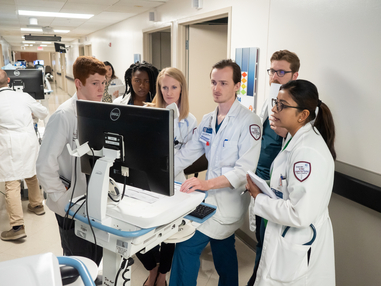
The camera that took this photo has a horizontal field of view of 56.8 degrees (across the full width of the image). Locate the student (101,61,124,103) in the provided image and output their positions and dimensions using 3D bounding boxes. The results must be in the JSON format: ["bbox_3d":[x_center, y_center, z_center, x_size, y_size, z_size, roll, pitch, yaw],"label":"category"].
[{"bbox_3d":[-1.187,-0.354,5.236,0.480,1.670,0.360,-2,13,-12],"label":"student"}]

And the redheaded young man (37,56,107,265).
[{"bbox_3d":[-0.720,0.328,2.272,0.420,1.720,0.540,11,16,38],"label":"redheaded young man"}]

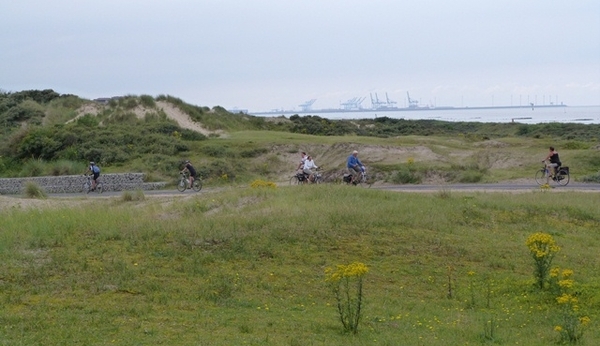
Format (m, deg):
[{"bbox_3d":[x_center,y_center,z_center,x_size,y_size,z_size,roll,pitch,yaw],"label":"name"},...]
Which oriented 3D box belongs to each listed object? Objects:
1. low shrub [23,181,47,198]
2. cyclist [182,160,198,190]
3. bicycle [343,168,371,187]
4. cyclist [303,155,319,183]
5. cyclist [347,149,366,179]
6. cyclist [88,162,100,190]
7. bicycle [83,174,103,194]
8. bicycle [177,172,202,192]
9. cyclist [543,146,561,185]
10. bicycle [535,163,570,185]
[{"bbox_3d":[-13.736,0.857,72.000,1.150,0.900,1.100,-1,3,0],"label":"low shrub"},{"bbox_3d":[-5.964,0.107,74.500,0.920,1.550,0.500,1,3,39],"label":"cyclist"},{"bbox_3d":[2.716,0.194,65.500,1.800,1.100,0.600,1,3,41],"label":"bicycle"},{"bbox_3d":[0.531,-0.082,67.000,0.850,1.500,0.520,1,3,40],"label":"cyclist"},{"bbox_3d":[2.659,-0.222,65.500,0.900,1.620,0.550,1,3,40],"label":"cyclist"},{"bbox_3d":[-11.570,0.212,77.500,0.900,1.620,0.520,1,3,41],"label":"cyclist"},{"bbox_3d":[-11.559,0.637,77.500,1.750,1.070,0.600,1,3,41],"label":"bicycle"},{"bbox_3d":[-5.905,0.521,74.500,1.750,1.050,0.600,1,3,39],"label":"bicycle"},{"bbox_3d":[11.186,-0.377,61.500,0.880,1.570,0.500,1,3,40],"label":"cyclist"},{"bbox_3d":[11.217,0.053,61.500,1.800,1.100,0.600,1,3,40],"label":"bicycle"}]

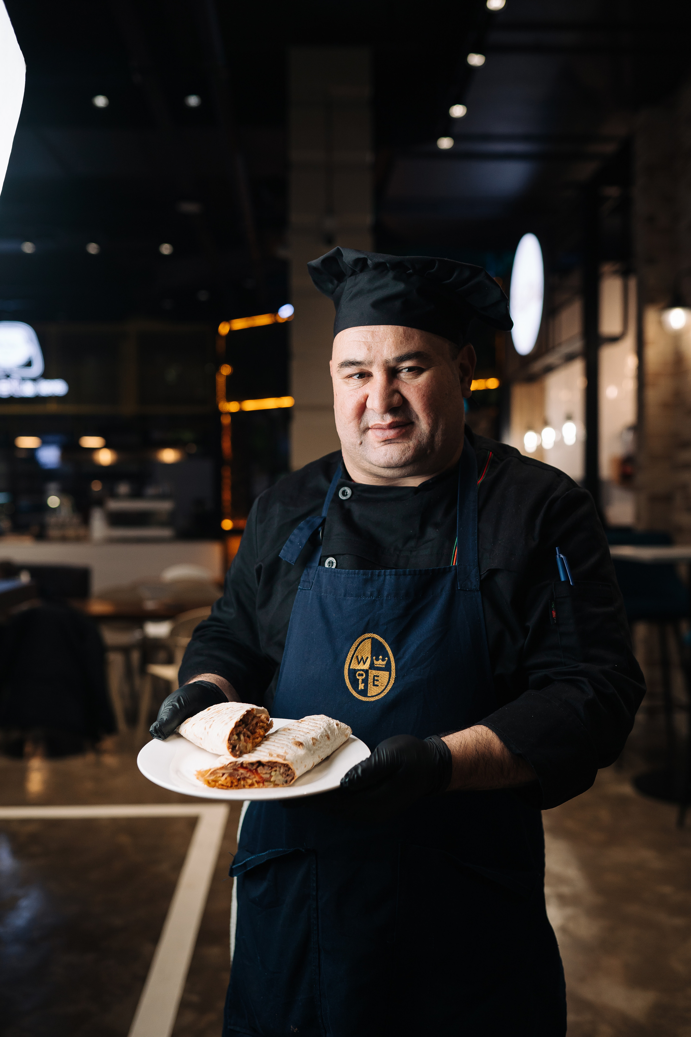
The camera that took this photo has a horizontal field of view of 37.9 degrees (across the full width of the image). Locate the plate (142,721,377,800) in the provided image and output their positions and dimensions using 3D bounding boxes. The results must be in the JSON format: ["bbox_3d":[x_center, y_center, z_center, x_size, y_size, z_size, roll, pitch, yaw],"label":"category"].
[{"bbox_3d":[-0.097,0.264,1.092,0.253,0.025,0.253,1,7,0],"label":"plate"}]

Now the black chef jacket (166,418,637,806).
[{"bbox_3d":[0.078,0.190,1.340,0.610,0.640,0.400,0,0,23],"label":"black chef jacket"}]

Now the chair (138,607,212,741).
[{"bbox_3d":[-0.870,0.920,5.880,0.490,0.830,0.530,-1,1,-29],"label":"chair"}]

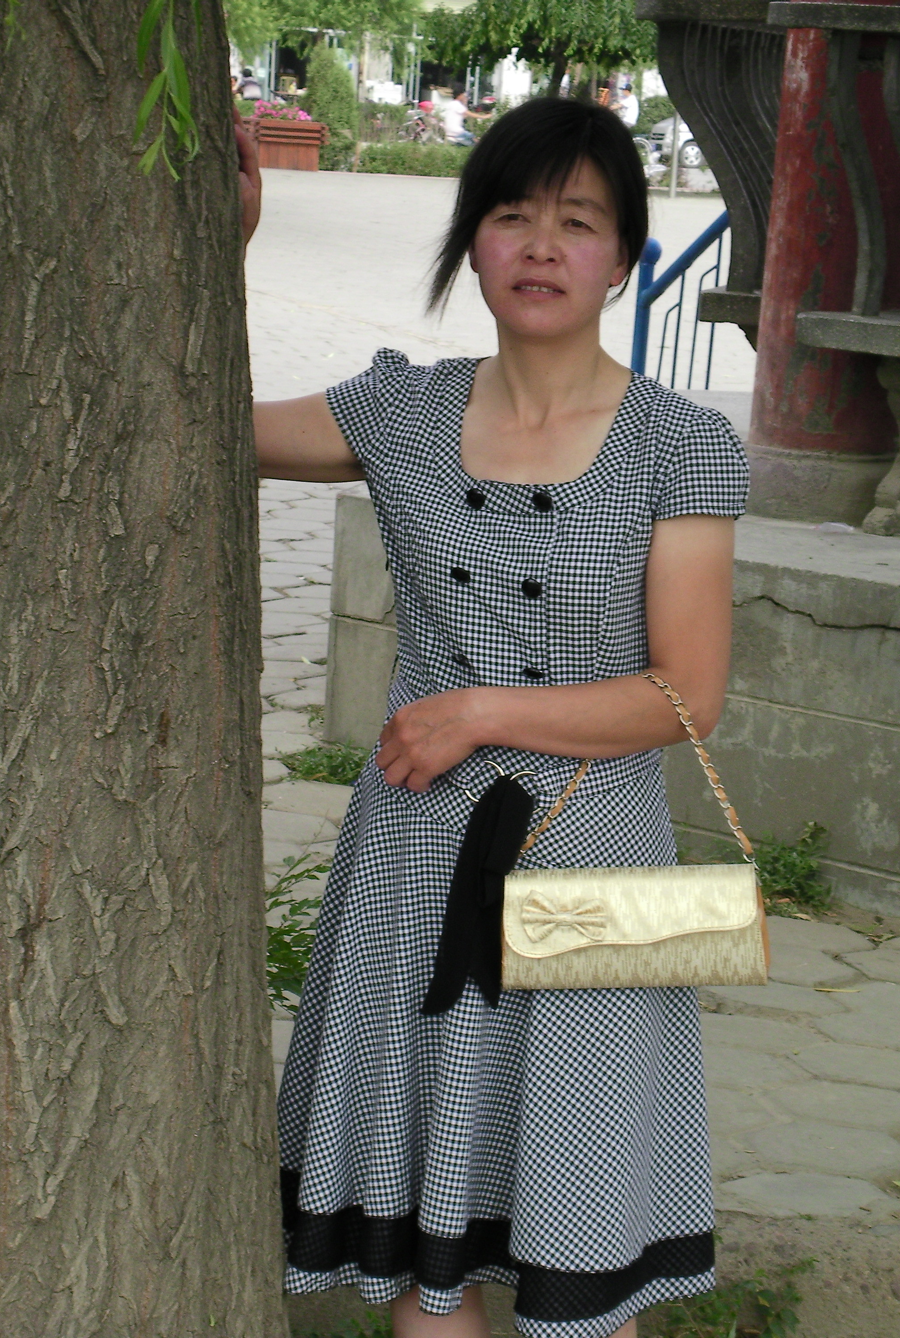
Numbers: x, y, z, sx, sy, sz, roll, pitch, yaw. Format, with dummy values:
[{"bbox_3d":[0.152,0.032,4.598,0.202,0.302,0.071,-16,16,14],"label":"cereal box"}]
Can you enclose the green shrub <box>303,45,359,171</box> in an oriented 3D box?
[{"bbox_3d":[-1.860,-8.902,60.345,0.900,2.000,0.900,2,9,-2],"label":"green shrub"}]

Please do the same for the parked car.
[{"bbox_3d":[5.810,-10.724,75.449,4.000,1.680,1.650,0,9,-17],"label":"parked car"}]

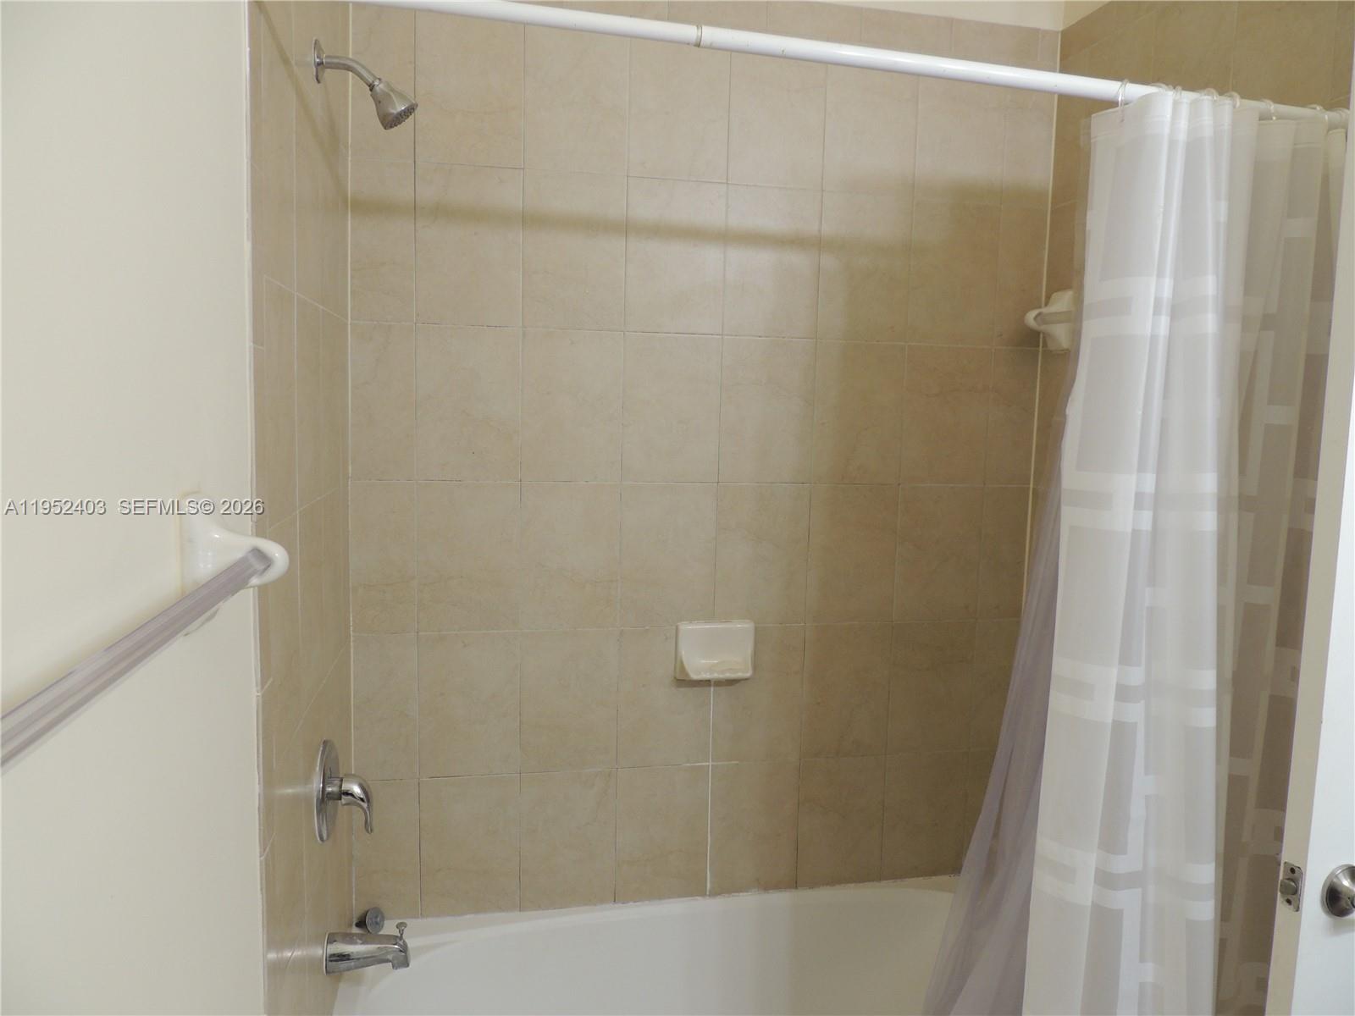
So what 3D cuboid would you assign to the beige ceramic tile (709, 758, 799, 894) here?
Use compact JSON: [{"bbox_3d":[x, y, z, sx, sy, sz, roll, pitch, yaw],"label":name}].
[{"bbox_3d":[0.167,0.706,2.080,0.202,0.300,0.009,0,6,-11],"label":"beige ceramic tile"}]

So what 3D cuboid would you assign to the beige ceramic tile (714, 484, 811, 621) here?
[{"bbox_3d":[0.182,0.100,2.010,0.202,0.303,0.010,0,6,-11],"label":"beige ceramic tile"}]

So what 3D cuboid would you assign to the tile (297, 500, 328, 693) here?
[{"bbox_3d":[-0.560,0.147,1.436,0.009,0.302,0.201,0,7,-12],"label":"tile"}]

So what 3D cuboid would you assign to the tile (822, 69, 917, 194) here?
[{"bbox_3d":[0.408,-0.818,1.976,0.204,0.306,0.010,0,6,-11],"label":"tile"}]

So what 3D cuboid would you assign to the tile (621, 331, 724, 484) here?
[{"bbox_3d":[-0.010,-0.204,1.941,0.202,0.303,0.010,0,6,-12],"label":"tile"}]

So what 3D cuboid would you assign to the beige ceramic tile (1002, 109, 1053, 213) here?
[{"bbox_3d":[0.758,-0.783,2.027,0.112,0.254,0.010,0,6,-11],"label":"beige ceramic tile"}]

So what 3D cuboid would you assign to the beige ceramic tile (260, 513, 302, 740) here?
[{"bbox_3d":[-0.532,0.167,1.265,0.010,0.306,0.188,0,6,-11],"label":"beige ceramic tile"}]

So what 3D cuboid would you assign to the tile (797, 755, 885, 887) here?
[{"bbox_3d":[0.366,0.708,2.123,0.201,0.302,0.009,0,7,-12],"label":"tile"}]

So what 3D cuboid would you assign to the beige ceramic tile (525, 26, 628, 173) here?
[{"bbox_3d":[-0.196,-0.809,1.831,0.202,0.303,0.010,0,6,-11],"label":"beige ceramic tile"}]

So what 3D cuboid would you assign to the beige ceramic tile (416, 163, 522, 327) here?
[{"bbox_3d":[-0.403,-0.507,1.823,0.202,0.303,0.010,0,6,-11],"label":"beige ceramic tile"}]

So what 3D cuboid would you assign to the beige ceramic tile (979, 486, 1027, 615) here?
[{"bbox_3d":[0.745,0.102,2.147,0.113,0.306,0.010,0,6,-11],"label":"beige ceramic tile"}]

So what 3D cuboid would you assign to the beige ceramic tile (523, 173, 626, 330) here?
[{"bbox_3d":[-0.203,-0.506,1.865,0.201,0.302,0.009,0,7,-12],"label":"beige ceramic tile"}]

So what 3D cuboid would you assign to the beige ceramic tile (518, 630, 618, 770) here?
[{"bbox_3d":[-0.226,0.403,1.966,0.201,0.302,0.009,0,7,-12],"label":"beige ceramic tile"}]

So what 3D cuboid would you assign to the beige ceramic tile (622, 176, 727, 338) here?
[{"bbox_3d":[-0.003,-0.507,1.906,0.202,0.303,0.009,0,6,-11],"label":"beige ceramic tile"}]

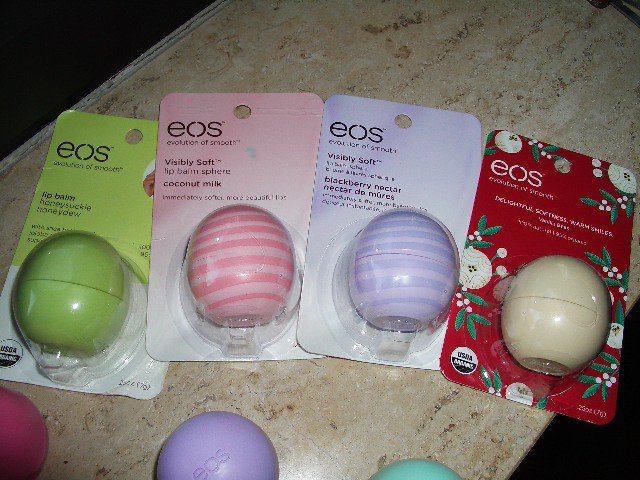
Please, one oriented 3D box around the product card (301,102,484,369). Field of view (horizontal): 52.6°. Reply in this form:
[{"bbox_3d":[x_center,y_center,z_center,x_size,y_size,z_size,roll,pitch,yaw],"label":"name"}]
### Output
[{"bbox_3d":[0.034,-0.013,0.258,0.071,0.042,0.118,7,71,-2],"label":"product card"}]

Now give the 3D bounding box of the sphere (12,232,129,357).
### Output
[{"bbox_3d":[-0.091,0.019,0.238,0.038,0.038,0.045,9,71,-1],"label":"sphere"}]

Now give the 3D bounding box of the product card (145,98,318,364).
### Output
[{"bbox_3d":[-0.032,-0.016,0.253,0.071,0.042,0.118,0,71,-5],"label":"product card"}]

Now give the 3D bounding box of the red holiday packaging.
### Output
[{"bbox_3d":[0.098,0.005,0.257,0.071,0.042,0.118,16,71,1],"label":"red holiday packaging"}]

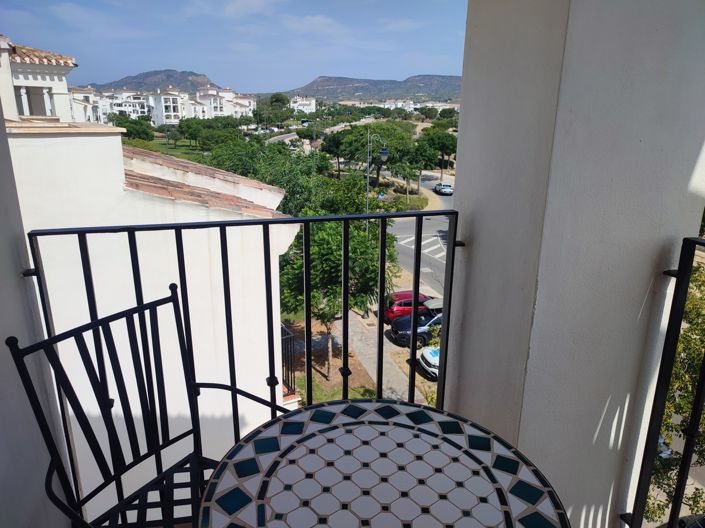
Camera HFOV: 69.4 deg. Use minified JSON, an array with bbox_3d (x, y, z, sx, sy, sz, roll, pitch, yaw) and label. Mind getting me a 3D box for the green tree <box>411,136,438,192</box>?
[{"bbox_3d":[9.055,-12.325,64.000,3.520,6.680,3.350,0,17,0],"label":"green tree"}]

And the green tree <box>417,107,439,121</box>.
[{"bbox_3d":[23.580,-47.161,160.000,6.920,4.500,6.570,0,17,0],"label":"green tree"}]

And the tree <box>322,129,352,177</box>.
[{"bbox_3d":[-2.240,-16.502,76.000,4.480,7.180,4.260,0,17,0],"label":"tree"}]

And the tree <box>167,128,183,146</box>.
[{"bbox_3d":[-38.475,-27.127,110.000,3.460,4.130,3.290,0,17,0],"label":"tree"}]

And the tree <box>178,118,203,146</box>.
[{"bbox_3d":[-35.653,-28.831,112.000,5.280,6.100,5.020,0,17,0],"label":"tree"}]

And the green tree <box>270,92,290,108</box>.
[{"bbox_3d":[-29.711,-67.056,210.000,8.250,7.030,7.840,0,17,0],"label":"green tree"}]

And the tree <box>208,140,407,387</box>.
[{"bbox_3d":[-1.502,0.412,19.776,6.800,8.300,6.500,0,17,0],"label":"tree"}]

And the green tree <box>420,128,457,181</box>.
[{"bbox_3d":[12.843,-16.316,76.000,5.380,7.520,5.110,0,17,0],"label":"green tree"}]

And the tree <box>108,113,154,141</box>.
[{"bbox_3d":[-53.849,-33.382,124.000,11.210,6.690,10.650,0,17,0],"label":"tree"}]

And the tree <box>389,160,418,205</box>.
[{"bbox_3d":[5.712,-9.129,57.000,3.360,4.730,3.190,0,17,0],"label":"tree"}]

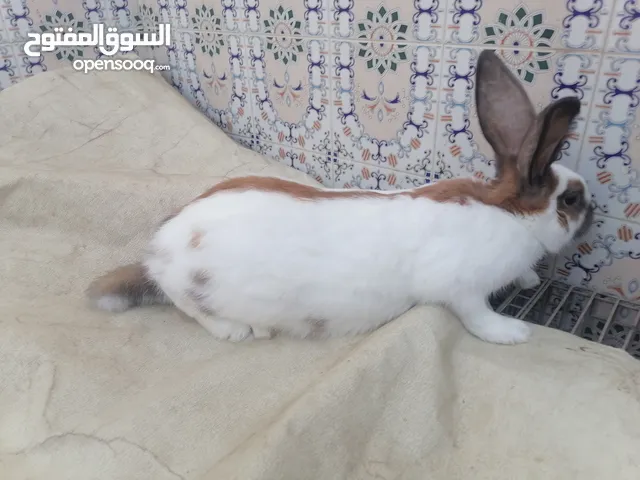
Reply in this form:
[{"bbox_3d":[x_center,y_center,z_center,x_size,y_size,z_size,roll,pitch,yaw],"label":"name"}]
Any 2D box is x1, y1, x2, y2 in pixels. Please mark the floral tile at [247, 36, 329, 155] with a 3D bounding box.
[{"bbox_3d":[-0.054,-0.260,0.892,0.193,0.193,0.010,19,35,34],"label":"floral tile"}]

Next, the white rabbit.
[{"bbox_3d":[0.010,-0.051,0.566,0.585,0.312,0.166,-4,28,-3],"label":"white rabbit"}]

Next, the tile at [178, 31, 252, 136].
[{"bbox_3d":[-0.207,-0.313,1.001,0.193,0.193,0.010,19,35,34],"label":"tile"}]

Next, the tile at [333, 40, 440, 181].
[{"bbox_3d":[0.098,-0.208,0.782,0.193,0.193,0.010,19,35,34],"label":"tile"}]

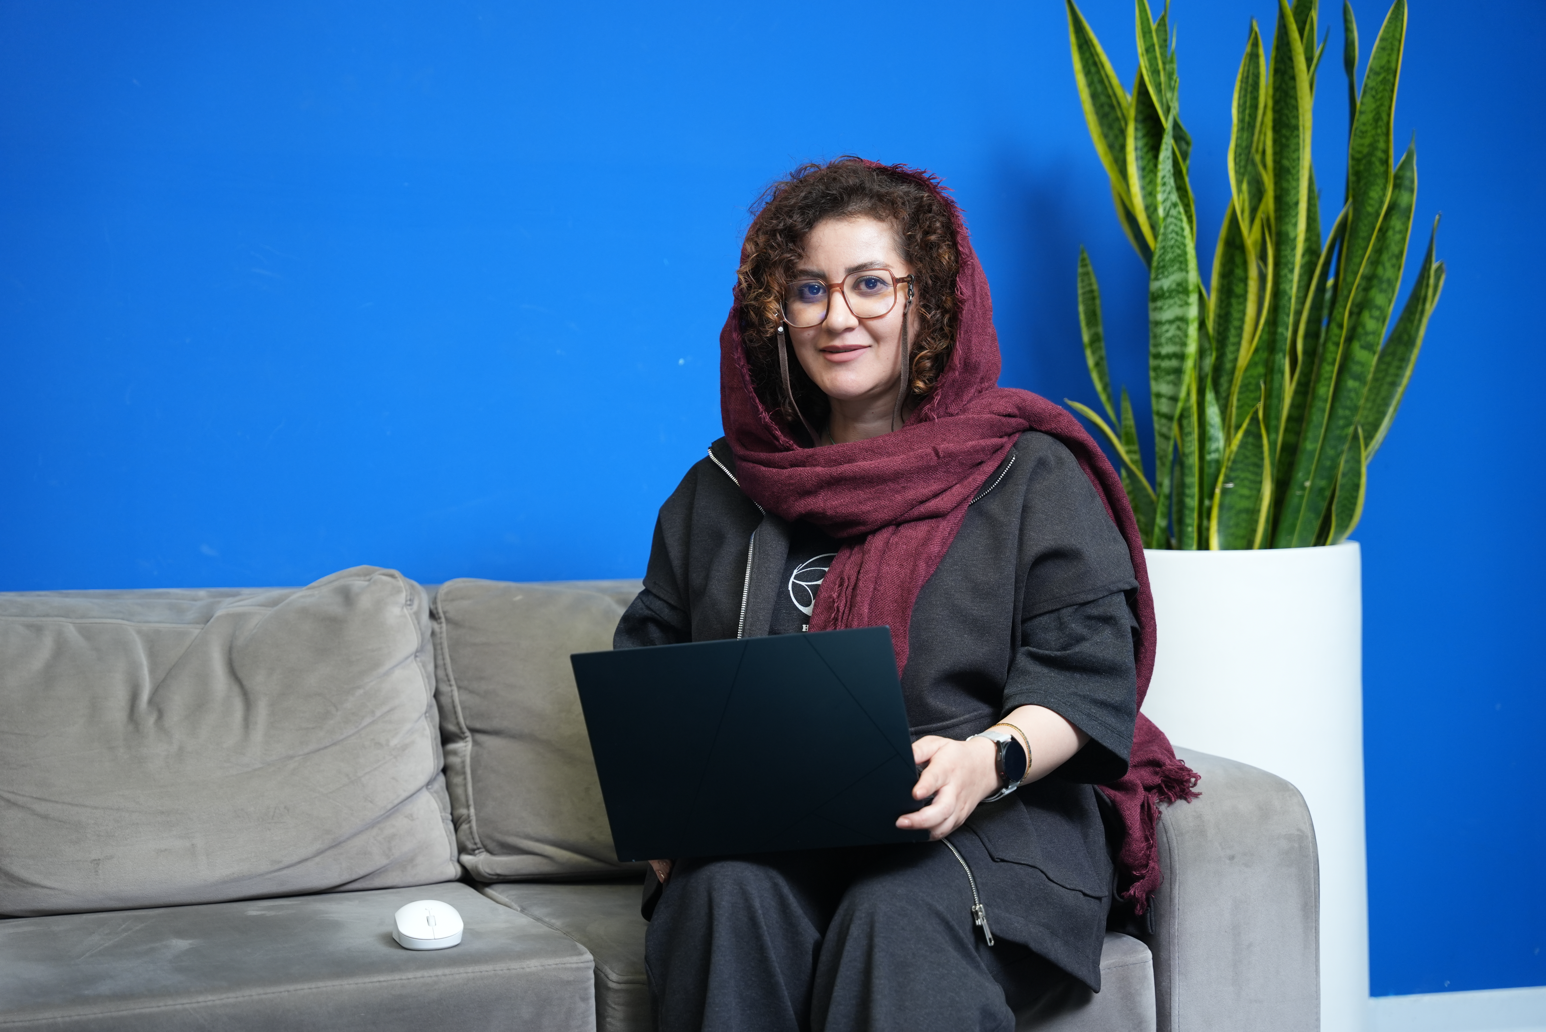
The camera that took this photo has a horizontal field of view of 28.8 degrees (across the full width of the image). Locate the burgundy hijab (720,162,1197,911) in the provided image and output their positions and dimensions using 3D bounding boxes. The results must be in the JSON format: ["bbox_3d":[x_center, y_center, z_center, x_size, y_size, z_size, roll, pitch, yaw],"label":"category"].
[{"bbox_3d":[0.188,0.020,3.110,0.470,0.770,0.350,0,1,18],"label":"burgundy hijab"}]

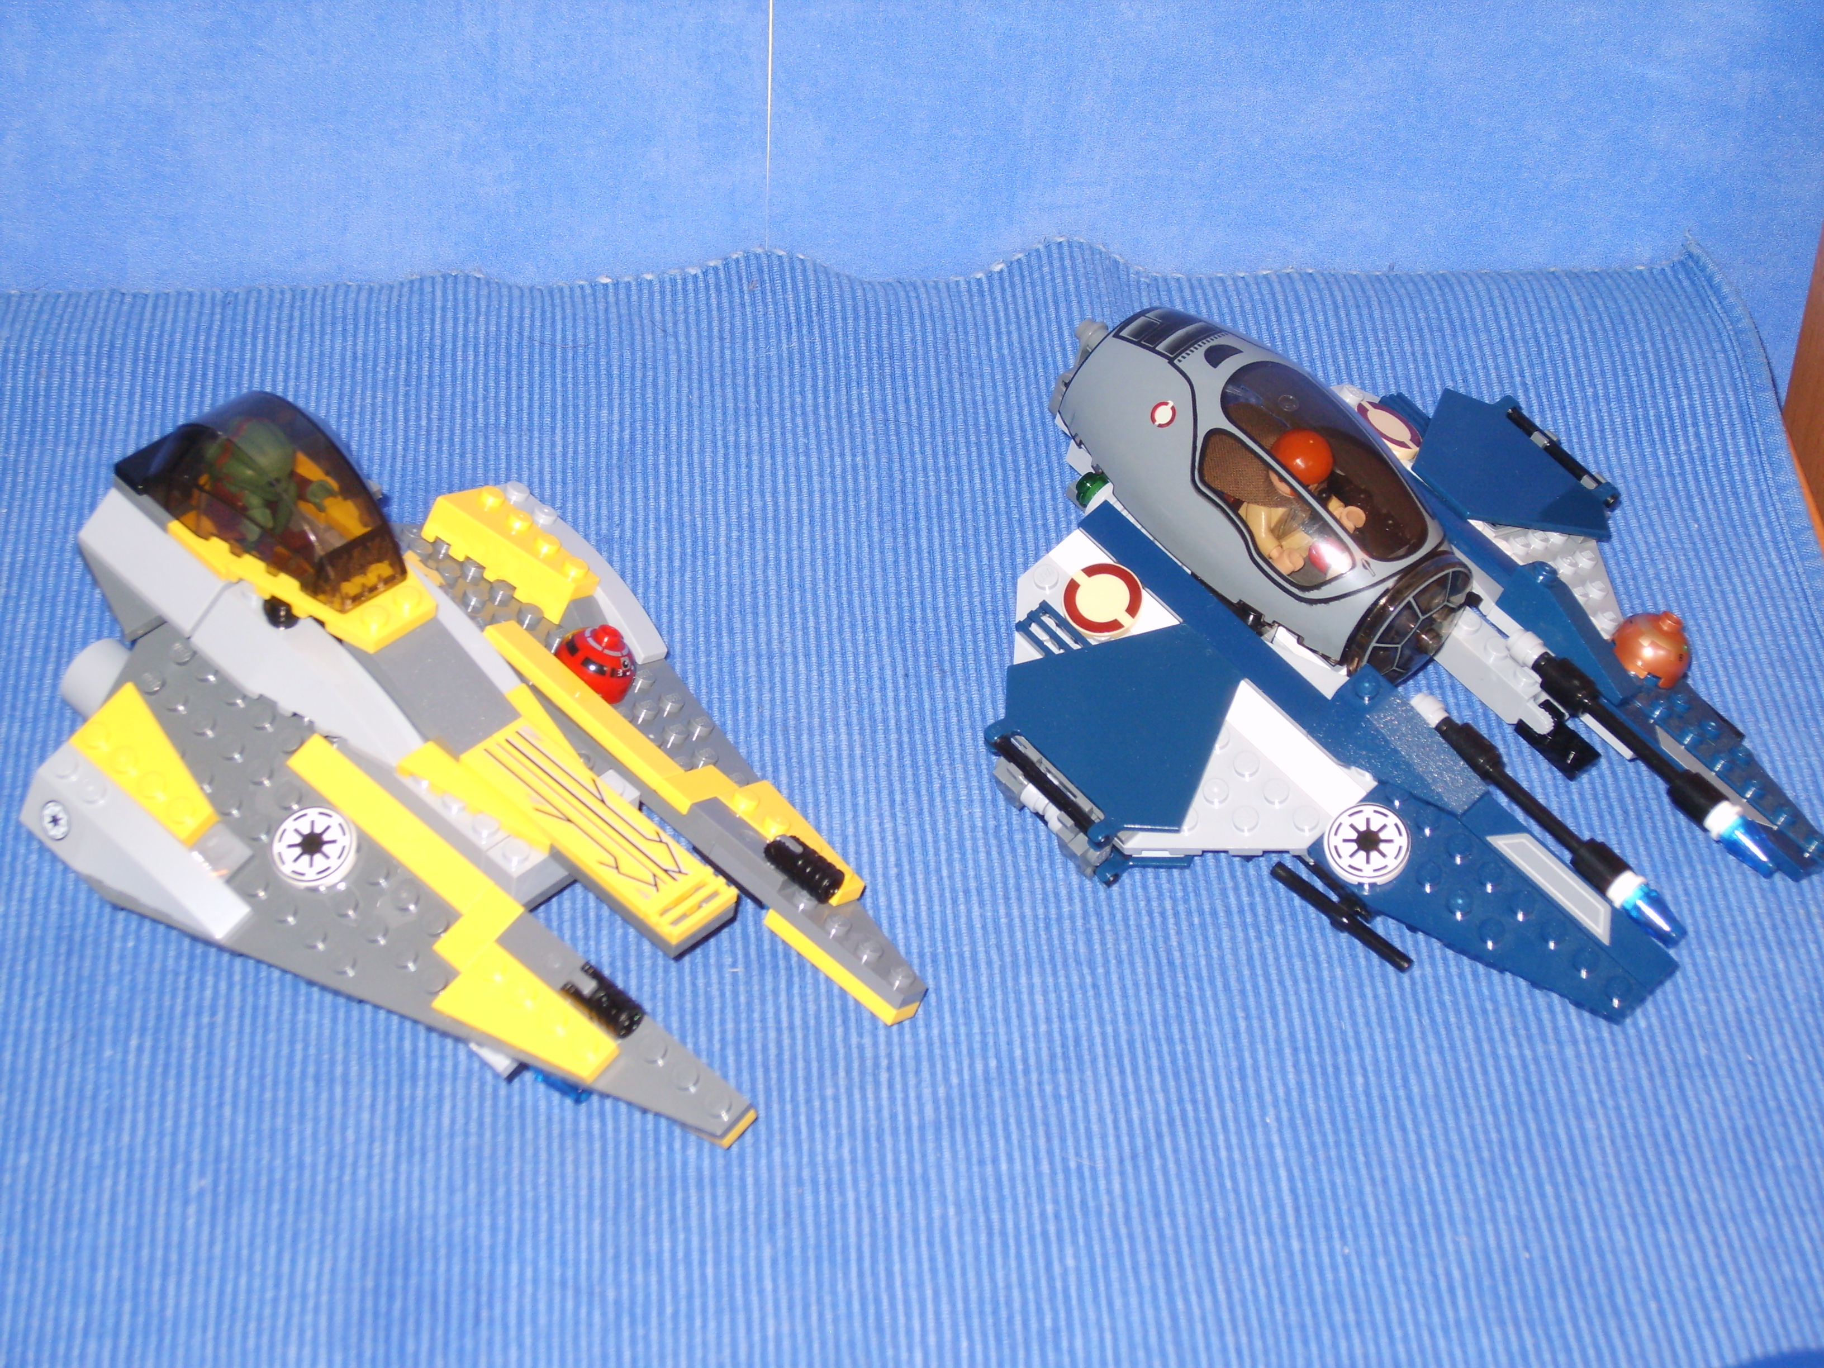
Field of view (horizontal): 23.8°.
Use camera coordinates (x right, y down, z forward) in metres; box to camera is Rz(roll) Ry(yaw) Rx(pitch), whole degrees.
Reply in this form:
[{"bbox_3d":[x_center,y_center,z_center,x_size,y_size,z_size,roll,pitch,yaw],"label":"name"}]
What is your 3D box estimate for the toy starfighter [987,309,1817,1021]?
[{"bbox_3d":[0.092,-0.016,0.830,0.148,0.076,0.177,-32,51,-31],"label":"toy starfighter"}]

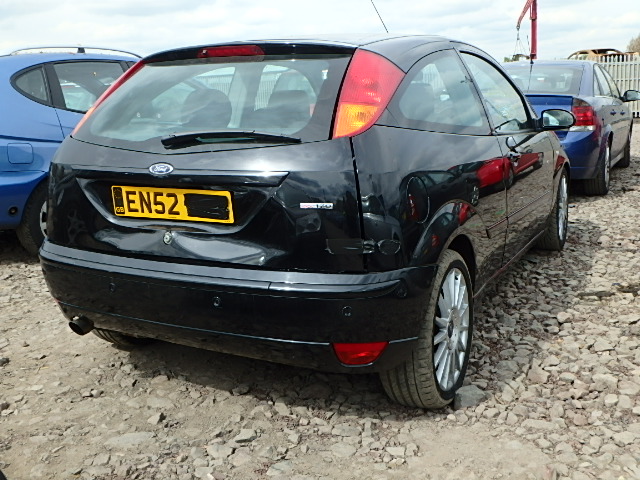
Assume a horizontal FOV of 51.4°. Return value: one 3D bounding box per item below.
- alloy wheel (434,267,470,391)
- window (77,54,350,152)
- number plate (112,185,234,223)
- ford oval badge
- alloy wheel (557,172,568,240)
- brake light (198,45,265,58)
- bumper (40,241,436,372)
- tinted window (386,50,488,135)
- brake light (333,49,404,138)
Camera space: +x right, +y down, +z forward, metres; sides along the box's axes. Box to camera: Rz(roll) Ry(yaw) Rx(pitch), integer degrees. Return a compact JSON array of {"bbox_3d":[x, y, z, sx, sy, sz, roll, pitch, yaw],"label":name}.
[{"bbox_3d":[0.434,0.331,2.557,0.190,0.456,0.456,5,15,28],"label":"alloy wheel"},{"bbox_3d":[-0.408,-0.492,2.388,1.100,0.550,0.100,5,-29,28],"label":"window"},{"bbox_3d":[-0.513,-0.120,2.265,0.520,0.111,0.014,5,15,28],"label":"number plate"},{"bbox_3d":[-0.528,-0.237,2.218,0.112,0.044,0.012,5,3,28],"label":"ford oval badge"},{"bbox_3d":[1.670,-0.234,4.791,0.190,0.456,0.456,5,15,28],"label":"alloy wheel"},{"bbox_3d":[-0.336,-0.712,2.503,0.300,0.050,0.045,5,-10,28],"label":"brake light"},{"bbox_3d":[-0.444,0.172,2.441,1.660,0.330,0.440,5,15,28],"label":"bumper"},{"bbox_3d":[0.423,-0.528,2.435,0.055,0.385,0.970,-19,2,33],"label":"tinted window"},{"bbox_3d":[0.161,-0.477,2.145,0.211,0.117,0.509,0,57,10],"label":"brake light"}]

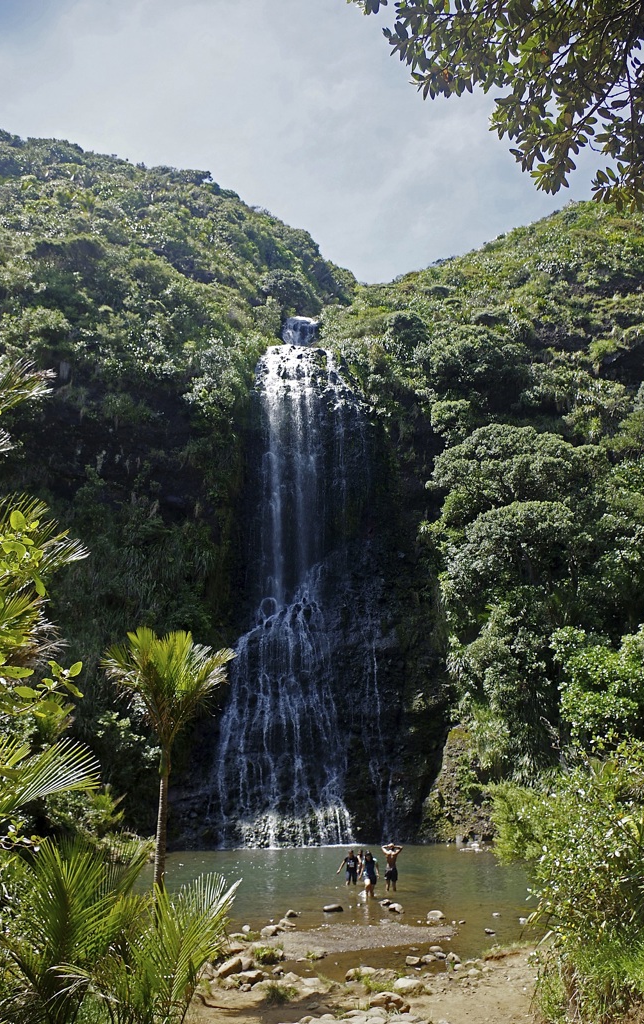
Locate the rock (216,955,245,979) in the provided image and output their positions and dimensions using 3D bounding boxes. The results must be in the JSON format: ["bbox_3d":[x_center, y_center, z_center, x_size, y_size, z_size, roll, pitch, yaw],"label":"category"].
[{"bbox_3d":[-1.923,9.551,16.118,0.500,0.330,0.420,0,-16,0],"label":"rock"}]

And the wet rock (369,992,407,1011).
[{"bbox_3d":[1.194,8.789,13.771,0.720,0.280,0.500,0,-16,0],"label":"wet rock"}]

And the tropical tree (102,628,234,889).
[{"bbox_3d":[-3.617,5.954,17.744,3.150,6.306,3.100,0,-16,0],"label":"tropical tree"}]

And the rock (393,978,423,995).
[{"bbox_3d":[1.637,9.022,14.599,0.580,0.240,0.420,0,-16,0],"label":"rock"}]

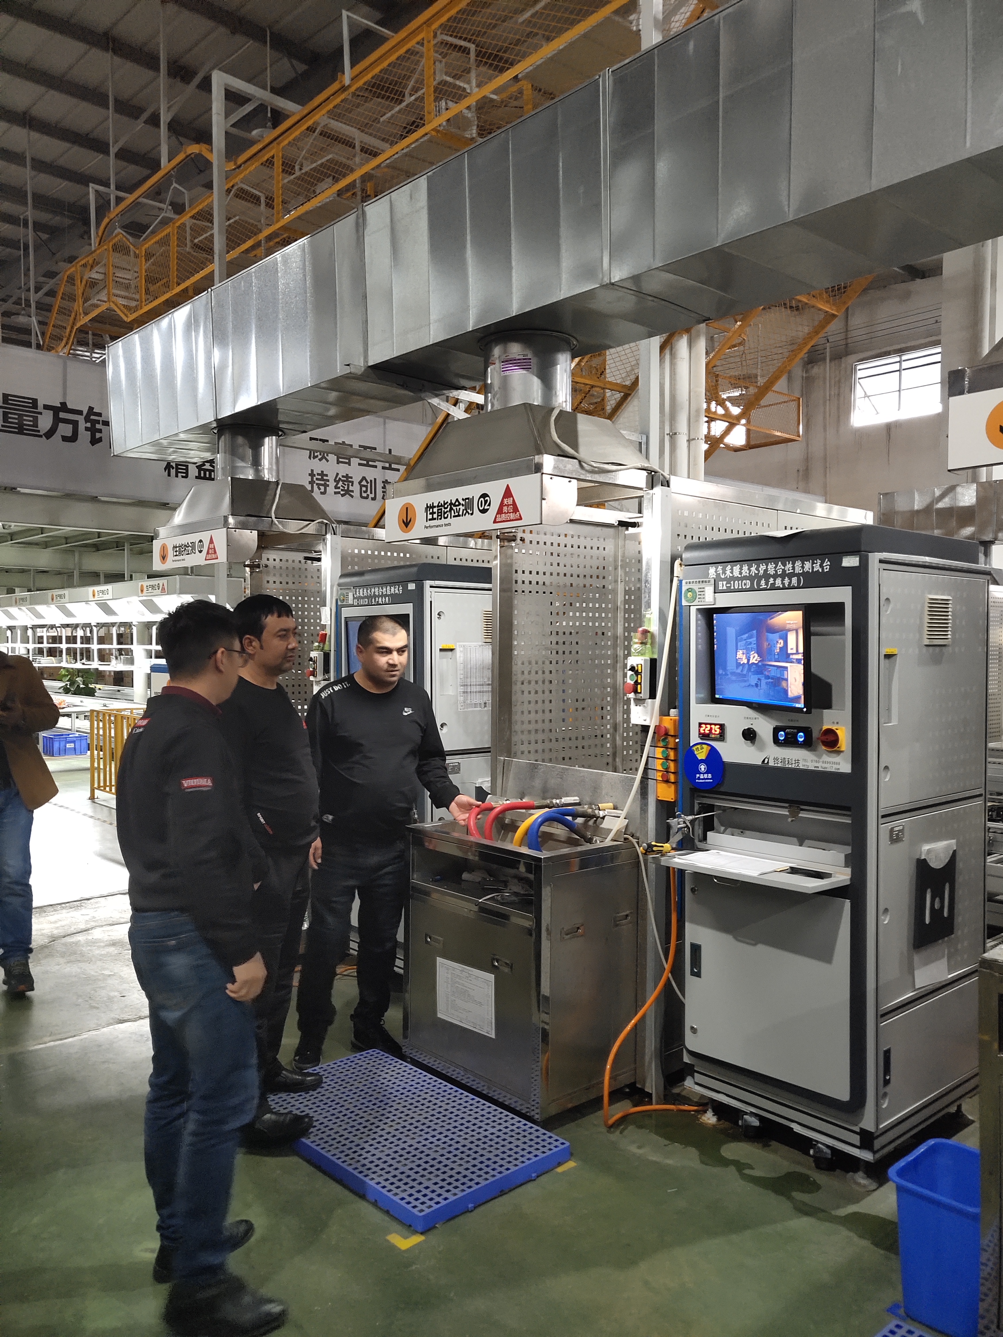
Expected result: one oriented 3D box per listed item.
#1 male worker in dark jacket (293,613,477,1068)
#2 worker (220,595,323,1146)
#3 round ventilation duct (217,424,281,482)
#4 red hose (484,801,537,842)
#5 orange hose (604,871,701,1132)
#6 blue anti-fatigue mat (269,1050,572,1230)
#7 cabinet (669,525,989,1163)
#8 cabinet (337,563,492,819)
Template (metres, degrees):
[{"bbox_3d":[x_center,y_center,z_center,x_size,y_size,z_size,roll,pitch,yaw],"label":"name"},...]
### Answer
[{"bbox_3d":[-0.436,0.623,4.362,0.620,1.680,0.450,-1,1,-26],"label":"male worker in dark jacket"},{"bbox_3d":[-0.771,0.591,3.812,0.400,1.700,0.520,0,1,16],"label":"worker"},{"bbox_3d":[-1.202,-1.021,5.511,0.300,0.270,0.300,0,1,0],"label":"round ventilation duct"},{"bbox_3d":[0.038,0.535,4.092,0.250,0.160,0.070,-1,1,-41],"label":"red hose"},{"bbox_3d":[0.480,1.048,3.780,0.360,0.840,0.200,-1,1,-41],"label":"orange hose"},{"bbox_3d":[-0.345,1.450,3.657,0.600,0.055,1.030,-1,1,-42],"label":"blue anti-fatigue mat"},{"bbox_3d":[1.064,0.526,3.761,0.810,1.880,0.700,-1,2,-43],"label":"cabinet"},{"bbox_3d":[-0.284,0.501,5.440,0.790,1.880,0.700,-1,2,-42],"label":"cabinet"}]

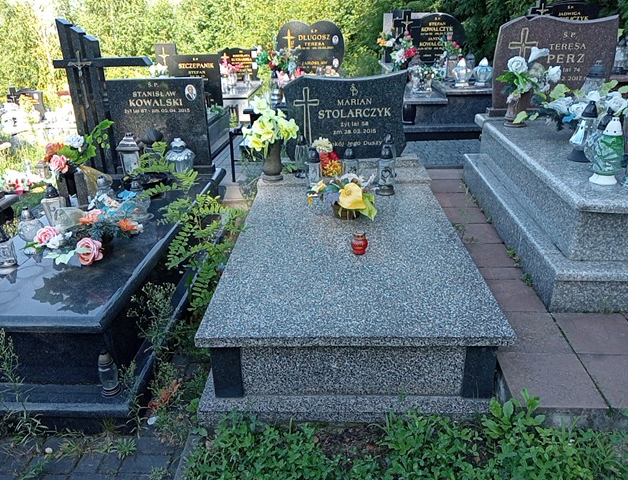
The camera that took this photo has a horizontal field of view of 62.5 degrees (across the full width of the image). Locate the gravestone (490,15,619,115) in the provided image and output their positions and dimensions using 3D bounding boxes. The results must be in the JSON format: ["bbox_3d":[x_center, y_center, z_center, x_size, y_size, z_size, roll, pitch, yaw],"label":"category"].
[{"bbox_3d":[1.736,-1.289,3.823,0.832,0.684,0.103,0,24,4],"label":"gravestone"}]

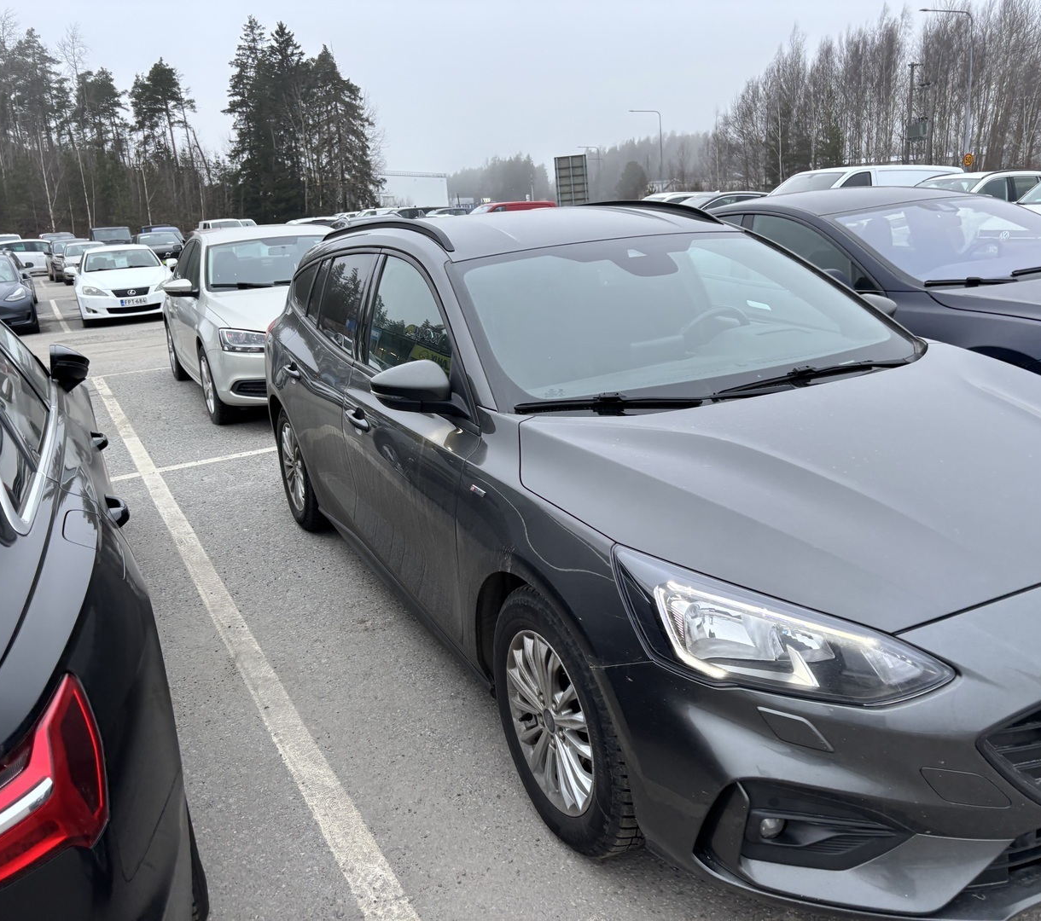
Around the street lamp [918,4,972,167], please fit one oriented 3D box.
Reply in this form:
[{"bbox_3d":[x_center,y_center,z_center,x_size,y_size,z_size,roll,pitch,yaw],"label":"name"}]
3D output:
[{"bbox_3d":[21.755,-17.817,47.127,2.750,9.600,0.300,-7,14,-14],"label":"street lamp"}]

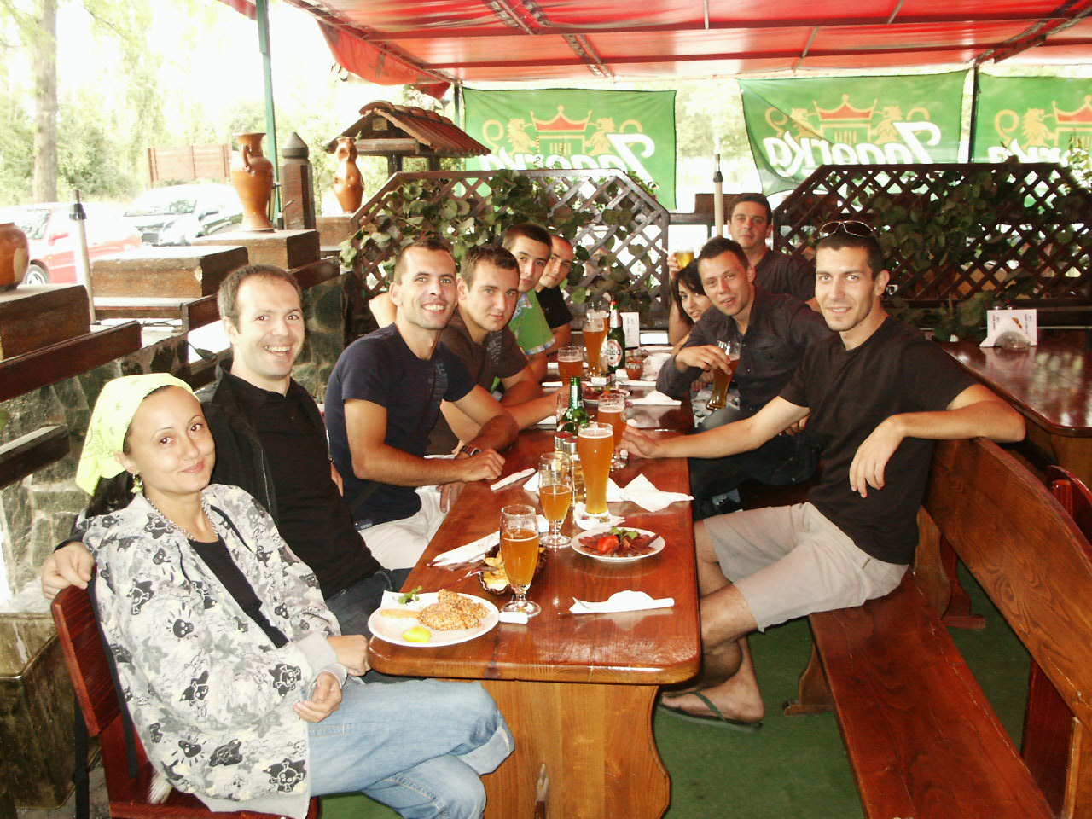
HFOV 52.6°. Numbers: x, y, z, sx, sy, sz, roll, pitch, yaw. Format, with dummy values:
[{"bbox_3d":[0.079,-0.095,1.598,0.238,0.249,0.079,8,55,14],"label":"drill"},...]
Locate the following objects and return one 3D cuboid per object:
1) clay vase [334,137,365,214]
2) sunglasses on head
[{"bbox_3d":[-1.151,-1.353,6.354,0.178,0.425,0.175,0,12,6],"label":"clay vase"},{"bbox_3d":[0.739,-0.406,2.648,0.146,0.048,0.140,7,-15,35],"label":"sunglasses on head"}]

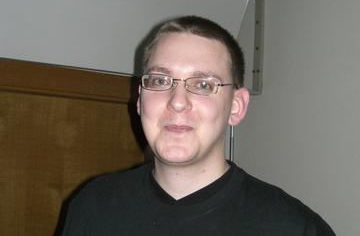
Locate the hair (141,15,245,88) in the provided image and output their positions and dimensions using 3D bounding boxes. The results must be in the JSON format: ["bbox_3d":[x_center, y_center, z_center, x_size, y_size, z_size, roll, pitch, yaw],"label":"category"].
[{"bbox_3d":[0.022,-0.092,0.835,0.163,0.145,0.190,4,1,14],"label":"hair"}]

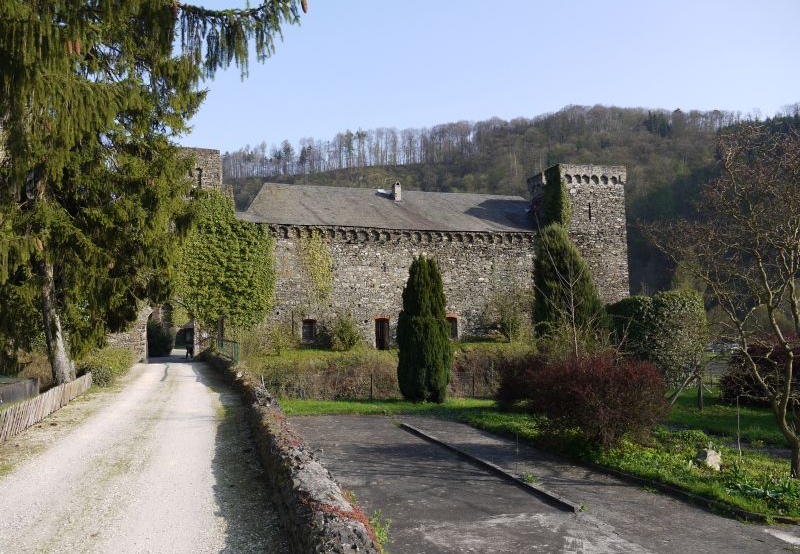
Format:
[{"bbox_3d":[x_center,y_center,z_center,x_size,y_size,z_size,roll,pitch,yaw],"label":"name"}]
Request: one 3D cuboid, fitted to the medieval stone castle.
[{"bbox_3d":[-1.056,-0.925,46.726,30.196,12.075,14.000,0,-4,-11],"label":"medieval stone castle"}]

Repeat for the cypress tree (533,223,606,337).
[{"bbox_3d":[9.630,0.540,36.548,4.322,7.182,4.322,0,-4,0],"label":"cypress tree"}]

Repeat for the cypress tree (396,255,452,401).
[{"bbox_3d":[0.888,1.837,23.228,1.964,5.242,1.964,0,-4,0],"label":"cypress tree"}]

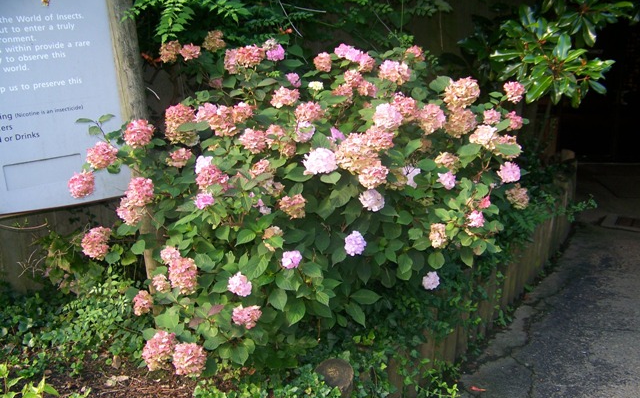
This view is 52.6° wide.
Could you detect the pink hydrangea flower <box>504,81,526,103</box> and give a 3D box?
[{"bbox_3d":[0.906,-0.494,3.000,0.099,0.094,0.087,5,19,16],"label":"pink hydrangea flower"}]

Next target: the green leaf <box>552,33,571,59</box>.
[{"bbox_3d":[1.418,-0.895,3.800,0.106,0.152,0.050,4,16,20],"label":"green leaf"}]

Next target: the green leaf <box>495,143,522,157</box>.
[{"bbox_3d":[0.757,-0.195,2.600,0.110,0.050,0.075,4,21,16],"label":"green leaf"}]

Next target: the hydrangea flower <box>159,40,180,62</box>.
[{"bbox_3d":[-0.744,-0.724,3.200,0.109,0.109,0.109,-6,21,-12],"label":"hydrangea flower"}]

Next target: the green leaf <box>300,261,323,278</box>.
[{"bbox_3d":[-0.032,0.267,2.450,0.083,0.053,0.060,-2,15,-1],"label":"green leaf"}]

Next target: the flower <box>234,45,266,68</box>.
[{"bbox_3d":[-0.264,-0.542,2.460,0.120,0.085,0.110,-4,20,-5],"label":"flower"}]

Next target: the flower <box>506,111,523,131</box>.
[{"bbox_3d":[0.947,-0.377,3.150,0.095,0.097,0.095,4,21,16],"label":"flower"}]

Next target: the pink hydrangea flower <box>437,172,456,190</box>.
[{"bbox_3d":[0.528,-0.077,2.700,0.081,0.069,0.067,4,19,11],"label":"pink hydrangea flower"}]

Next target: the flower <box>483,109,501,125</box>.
[{"bbox_3d":[0.755,-0.359,2.850,0.077,0.068,0.079,0,20,0],"label":"flower"}]

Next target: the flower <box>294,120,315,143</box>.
[{"bbox_3d":[-0.065,-0.282,2.700,0.081,0.092,0.078,0,19,-1],"label":"flower"}]

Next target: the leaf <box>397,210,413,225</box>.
[{"bbox_3d":[0.346,0.076,2.650,0.066,0.062,0.035,3,19,8],"label":"leaf"}]

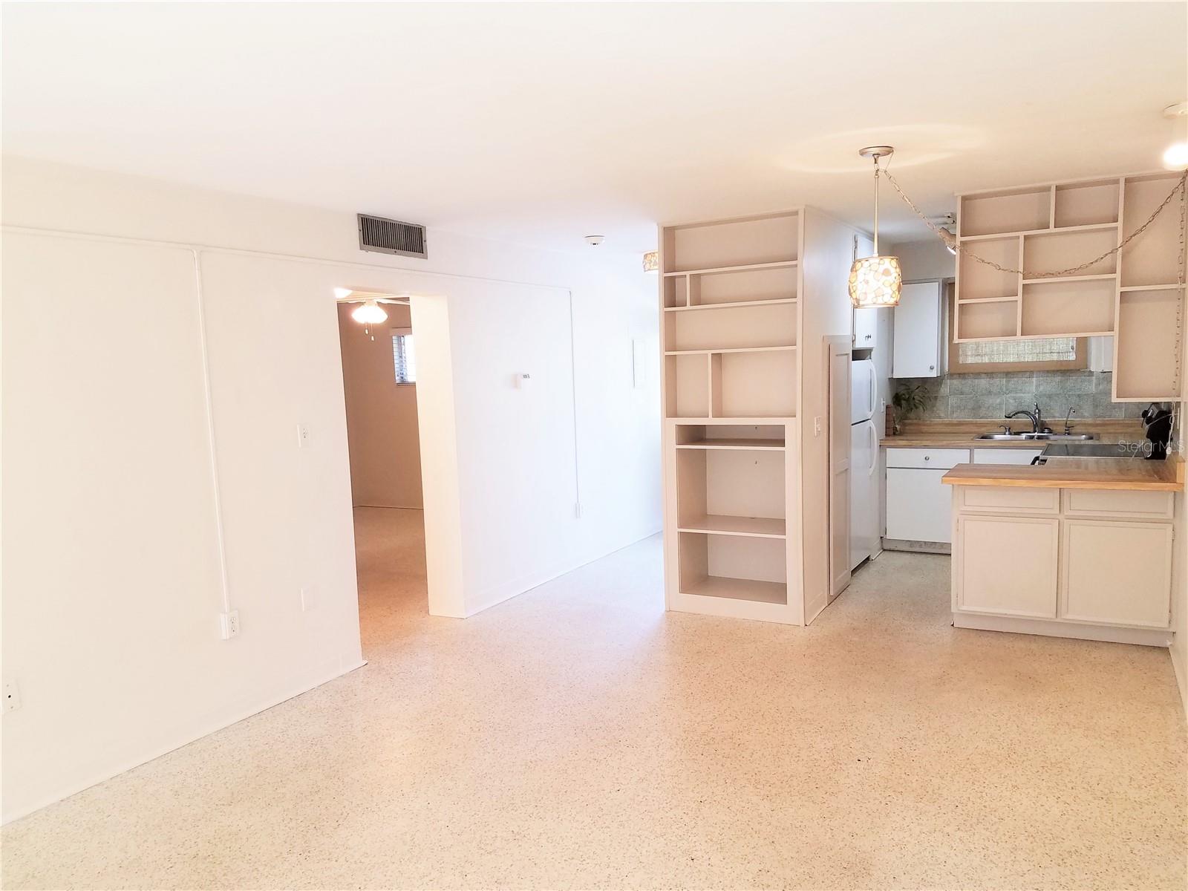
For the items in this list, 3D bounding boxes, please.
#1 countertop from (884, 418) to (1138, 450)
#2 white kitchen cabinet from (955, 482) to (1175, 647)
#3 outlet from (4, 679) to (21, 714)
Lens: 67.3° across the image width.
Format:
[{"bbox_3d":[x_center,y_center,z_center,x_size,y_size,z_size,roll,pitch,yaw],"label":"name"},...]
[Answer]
[{"bbox_3d":[3.281,-0.094,7.019,1.850,0.155,0.630,1,6,29],"label":"countertop"},{"bbox_3d":[2.676,0.620,5.146,1.080,0.855,0.600,1,6,29],"label":"white kitchen cabinet"},{"bbox_3d":[-2.156,0.928,3.297,0.010,0.114,0.070,1,6,29],"label":"outlet"}]

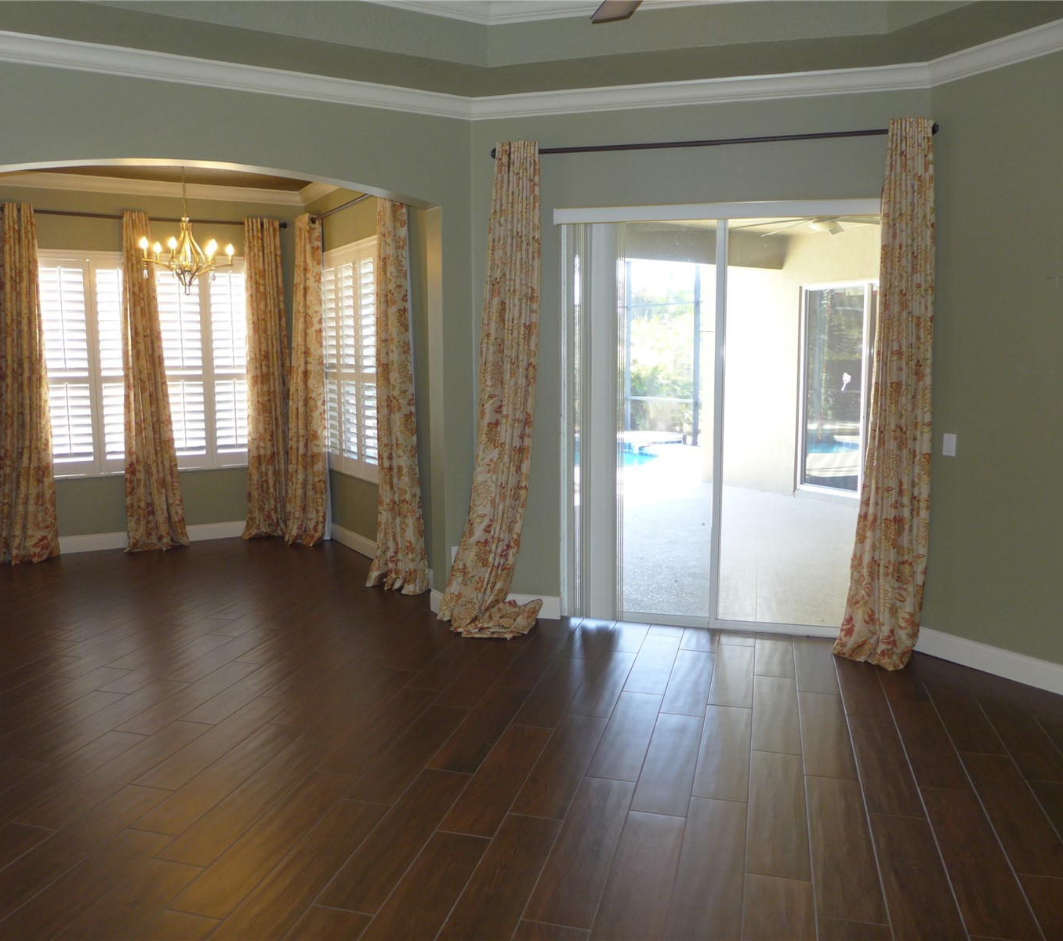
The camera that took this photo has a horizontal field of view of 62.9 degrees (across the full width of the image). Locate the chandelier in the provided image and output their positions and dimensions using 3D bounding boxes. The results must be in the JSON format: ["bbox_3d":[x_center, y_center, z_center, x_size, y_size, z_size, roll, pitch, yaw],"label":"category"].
[{"bbox_3d":[-2.325,-1.695,5.859,0.640,1.020,0.640,-4,9,-30],"label":"chandelier"}]

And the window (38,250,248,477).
[{"bbox_3d":[-3.169,-0.887,7.236,1.800,1.820,0.100,-4,9,-30],"label":"window"}]

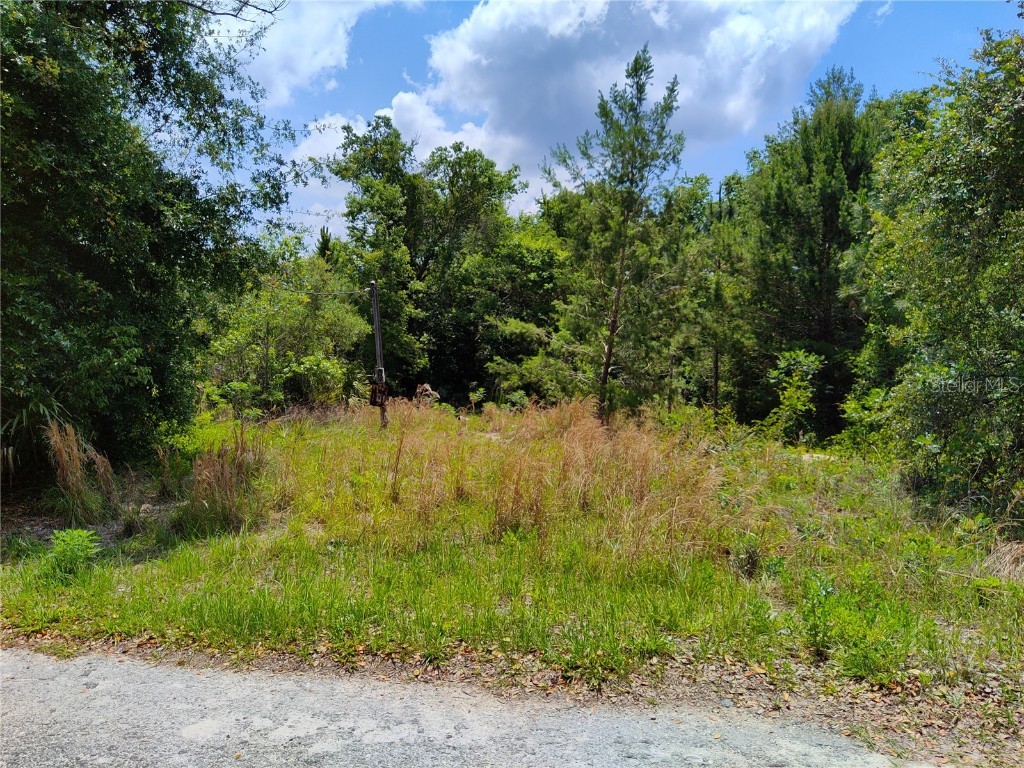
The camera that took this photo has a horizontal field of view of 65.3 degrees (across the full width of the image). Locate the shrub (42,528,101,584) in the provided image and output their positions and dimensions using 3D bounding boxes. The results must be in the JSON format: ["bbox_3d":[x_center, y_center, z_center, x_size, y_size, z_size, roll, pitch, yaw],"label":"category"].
[{"bbox_3d":[-3.475,1.361,6.300,0.430,0.420,0.430,0,1,0],"label":"shrub"}]

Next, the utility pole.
[{"bbox_3d":[-3.310,-0.707,19.800,0.400,3.700,0.300,-3,1,0],"label":"utility pole"}]

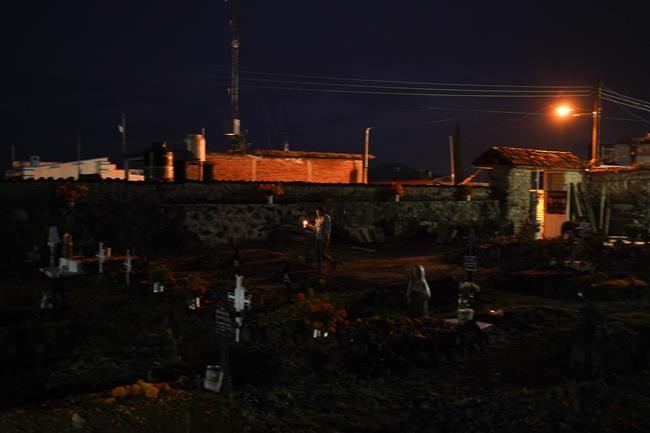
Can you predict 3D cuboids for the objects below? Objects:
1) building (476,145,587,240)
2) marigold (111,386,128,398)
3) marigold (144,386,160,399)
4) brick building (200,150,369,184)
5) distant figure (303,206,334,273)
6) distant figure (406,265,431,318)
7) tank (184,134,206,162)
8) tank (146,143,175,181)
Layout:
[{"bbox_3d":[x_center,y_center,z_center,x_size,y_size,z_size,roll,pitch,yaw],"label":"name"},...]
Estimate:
[{"bbox_3d":[9.200,-0.992,28.300,5.700,4.000,2.200,-2,2,-38],"label":"building"},{"bbox_3d":[-1.529,1.309,4.700,0.110,0.075,0.110,0,2,0],"label":"marigold"},{"bbox_3d":[-1.283,1.309,4.700,0.110,0.075,0.110,0,2,0],"label":"marigold"},{"bbox_3d":[-2.970,-1.166,32.000,9.500,3.900,5.000,-2,2,-38],"label":"brick building"},{"bbox_3d":[-0.118,0.588,16.500,0.700,1.660,0.480,-1,2,-16],"label":"distant figure"},{"bbox_3d":[1.347,1.080,9.100,0.340,0.770,0.250,0,2,6],"label":"distant figure"},{"bbox_3d":[-6.048,-3.176,29.500,1.020,1.320,1.020,0,2,0],"label":"tank"},{"bbox_3d":[-6.812,-2.223,26.000,1.220,1.600,1.220,0,2,0],"label":"tank"}]

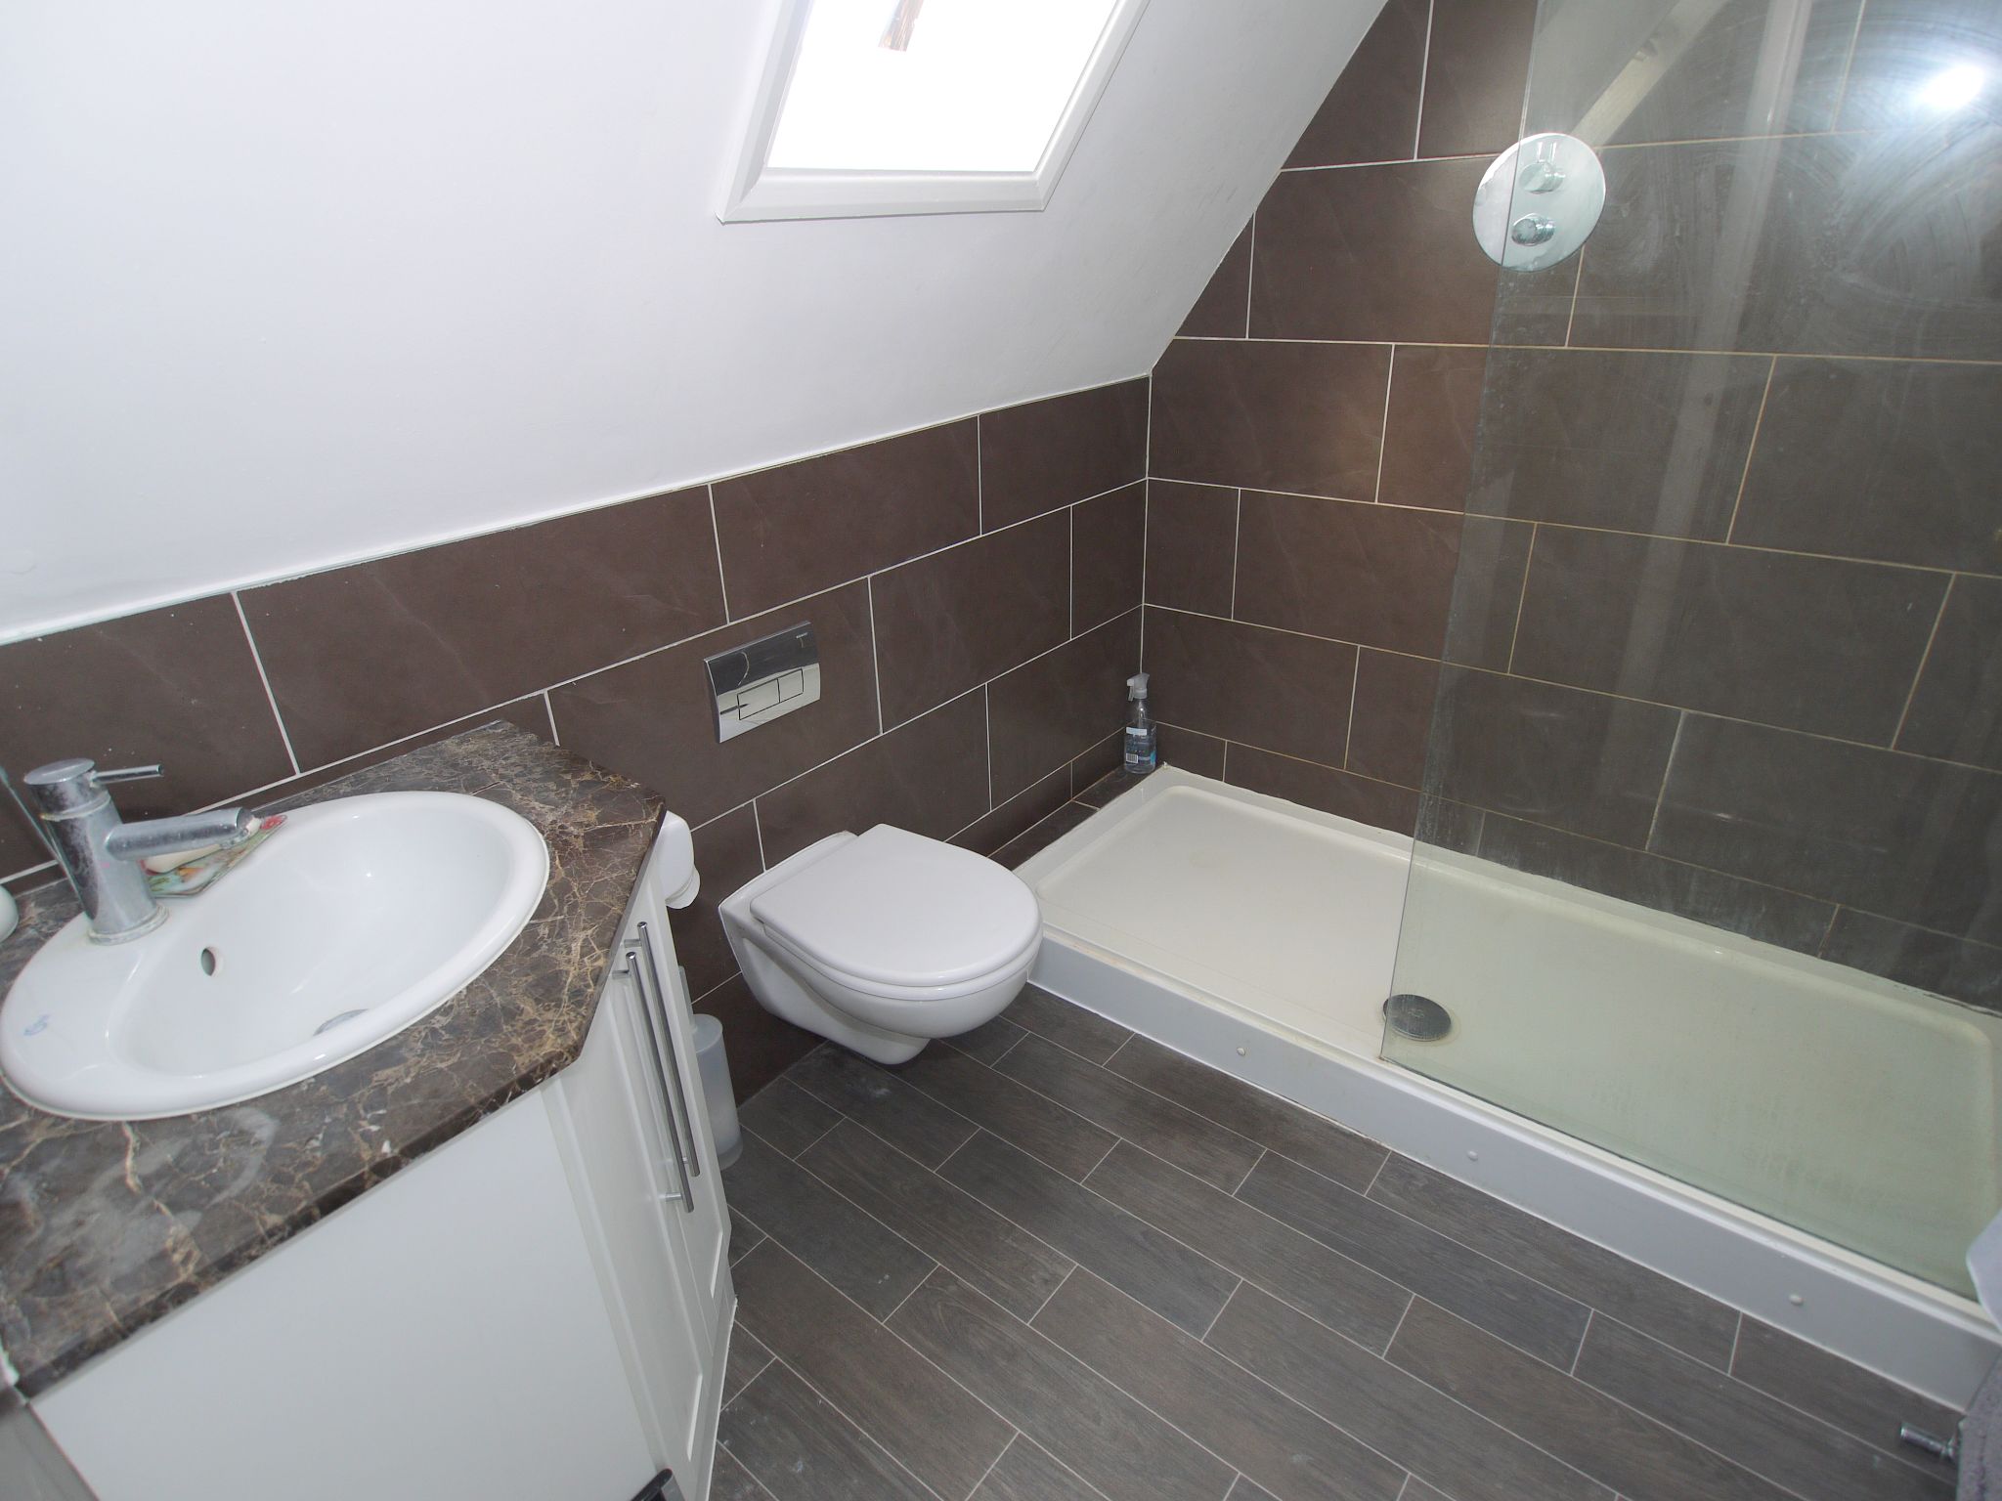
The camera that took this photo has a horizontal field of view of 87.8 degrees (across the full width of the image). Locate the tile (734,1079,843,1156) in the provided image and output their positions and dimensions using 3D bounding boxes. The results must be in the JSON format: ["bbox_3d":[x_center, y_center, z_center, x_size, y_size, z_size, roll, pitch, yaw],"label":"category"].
[{"bbox_3d":[-0.372,0.647,1.827,0.163,0.012,0.118,17,32,35],"label":"tile"}]

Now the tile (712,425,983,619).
[{"bbox_3d":[-0.231,-0.401,1.751,0.010,0.213,0.599,18,33,35],"label":"tile"}]

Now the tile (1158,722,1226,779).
[{"bbox_3d":[0.464,-0.005,2.643,0.240,0.116,0.010,18,33,35],"label":"tile"}]

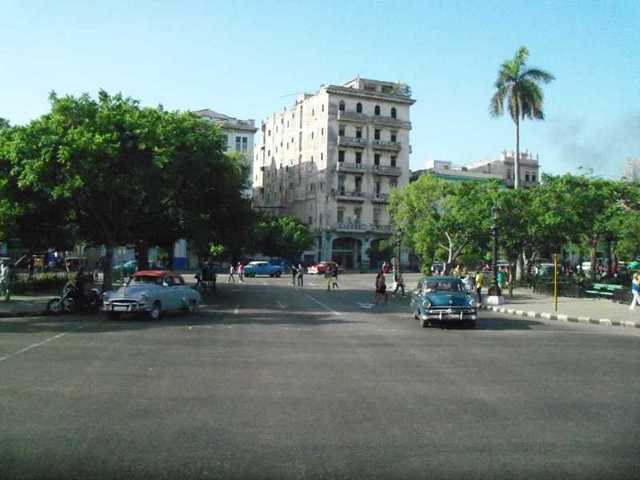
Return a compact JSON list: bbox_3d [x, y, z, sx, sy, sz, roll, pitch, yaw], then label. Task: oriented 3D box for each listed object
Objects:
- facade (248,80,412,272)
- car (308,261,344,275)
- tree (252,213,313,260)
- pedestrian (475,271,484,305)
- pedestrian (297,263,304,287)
[{"bbox_3d":[1.005,-9.252,104.233,14.000,27.800,31.500,2,-1,-25],"label":"facade"},{"bbox_3d":[0.746,3.409,79.017,4.800,1.550,1.850,2,-1,-30],"label":"car"},{"bbox_3d":[-4.900,0.590,80.011,8.000,7.400,7.500,0,-1,0],"label":"tree"},{"bbox_3d":[7.420,2.189,29.954,0.420,1.650,0.500,0,-1,-6],"label":"pedestrian"},{"bbox_3d":[-1.381,2.600,46.818,0.500,1.650,0.400,1,-1,18],"label":"pedestrian"}]

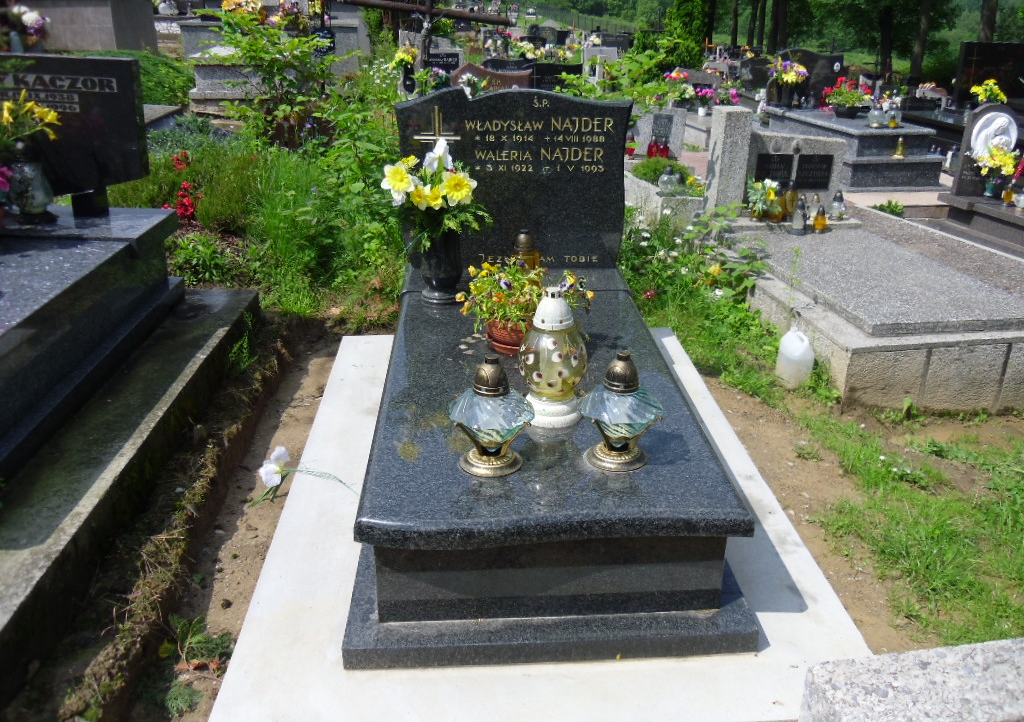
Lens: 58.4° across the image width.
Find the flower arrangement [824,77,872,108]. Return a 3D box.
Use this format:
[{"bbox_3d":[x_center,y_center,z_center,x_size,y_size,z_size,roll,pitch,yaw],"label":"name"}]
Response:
[{"bbox_3d":[3.348,-2.679,9.150,0.484,0.270,0.411,7,23,18],"label":"flower arrangement"}]

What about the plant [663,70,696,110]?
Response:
[{"bbox_3d":[2.228,-3.605,12.200,0.440,0.510,0.400,-3,21,-7],"label":"plant"}]

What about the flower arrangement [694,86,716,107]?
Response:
[{"bbox_3d":[2.406,-3.288,11.400,0.265,0.253,0.239,4,22,11],"label":"flower arrangement"}]

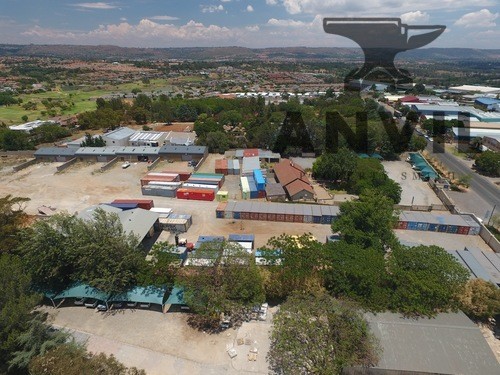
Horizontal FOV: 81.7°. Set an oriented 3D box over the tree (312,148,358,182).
[{"bbox_3d":[30.800,-7.580,104.870,16.000,12.600,15.500,0,24,0],"label":"tree"}]

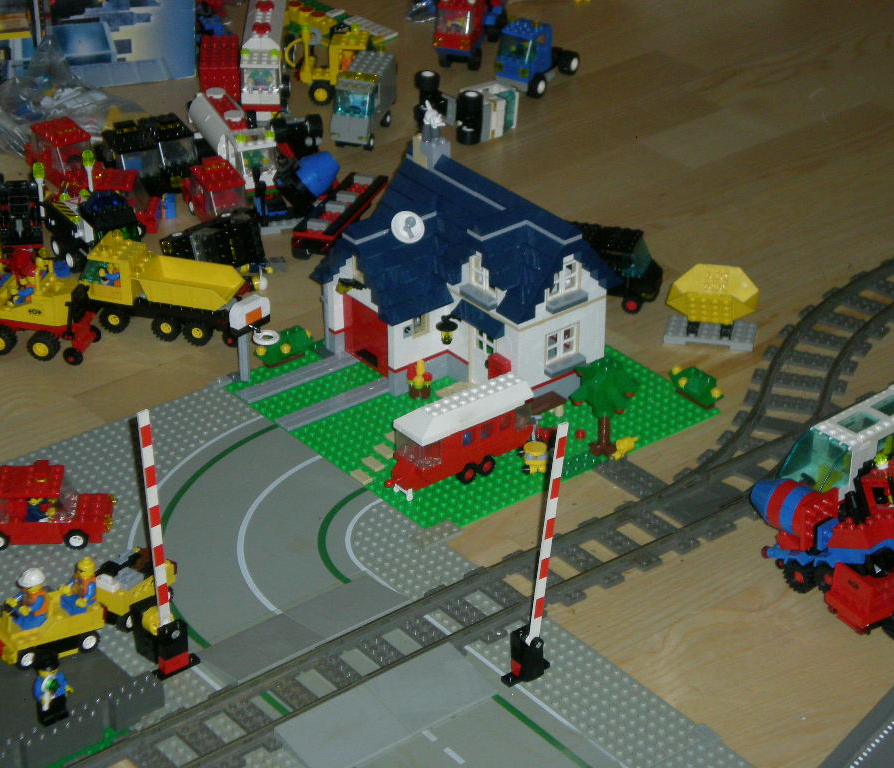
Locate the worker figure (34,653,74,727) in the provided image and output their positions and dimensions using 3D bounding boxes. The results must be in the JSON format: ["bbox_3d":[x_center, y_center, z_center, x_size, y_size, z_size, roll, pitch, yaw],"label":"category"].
[{"bbox_3d":[-0.230,0.175,1.503,0.025,0.043,0.015,-23,38,-34],"label":"worker figure"}]

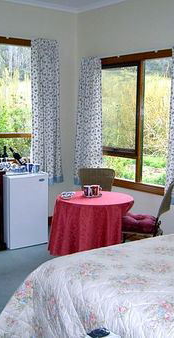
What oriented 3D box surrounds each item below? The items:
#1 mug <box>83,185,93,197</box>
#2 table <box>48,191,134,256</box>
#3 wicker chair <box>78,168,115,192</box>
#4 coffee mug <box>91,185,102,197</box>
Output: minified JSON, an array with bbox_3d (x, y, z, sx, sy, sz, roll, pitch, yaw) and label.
[{"bbox_3d":[0.003,0.216,4.385,0.100,0.100,0.090,1,7,0],"label":"mug"},{"bbox_3d":[0.042,0.634,4.348,0.800,0.720,0.800,1,7,0],"label":"table"},{"bbox_3d":[0.096,0.471,5.133,0.480,0.860,0.560,1,7,3],"label":"wicker chair"},{"bbox_3d":[0.094,0.216,4.390,0.115,0.100,0.085,1,7,1],"label":"coffee mug"}]

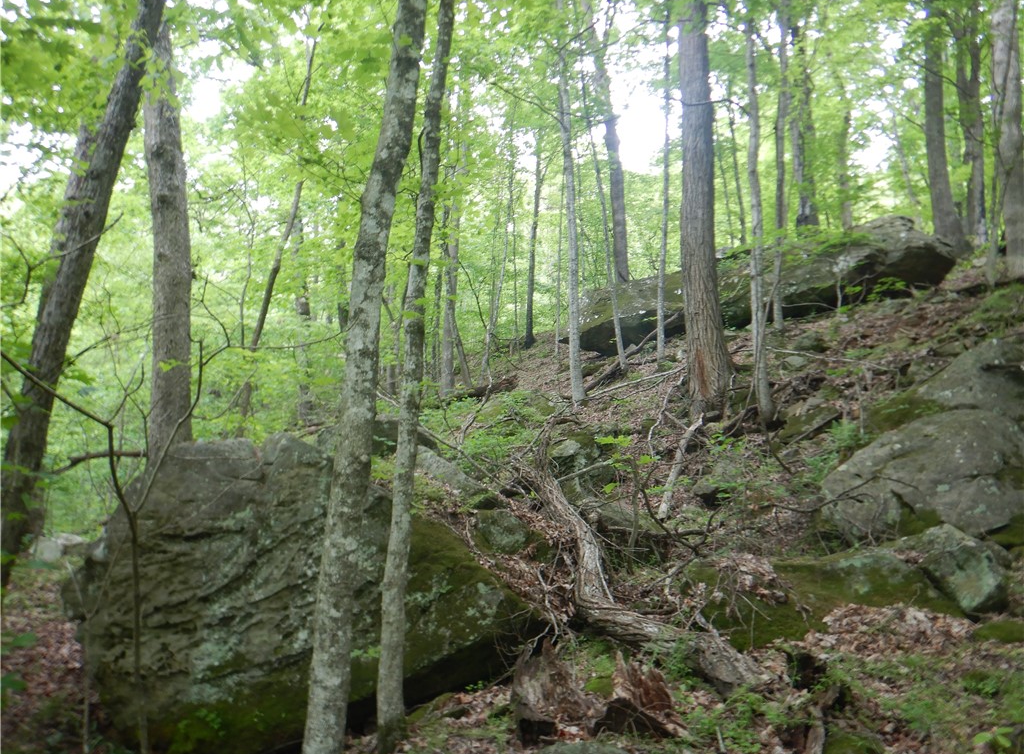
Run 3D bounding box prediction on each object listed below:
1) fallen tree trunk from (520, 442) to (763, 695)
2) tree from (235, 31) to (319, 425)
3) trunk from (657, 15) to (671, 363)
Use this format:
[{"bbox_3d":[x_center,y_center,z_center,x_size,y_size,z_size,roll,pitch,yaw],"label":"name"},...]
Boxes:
[{"bbox_3d":[0.739,1.323,6.507,0.750,0.400,4.427,2,15,-17],"label":"fallen tree trunk"},{"bbox_3d":[-3.898,-2.593,11.885,0.240,6.864,0.240,10,-7,-20],"label":"tree"},{"bbox_3d":[2.611,-3.294,12.150,0.130,6.185,0.130,1,-7,12],"label":"trunk"}]

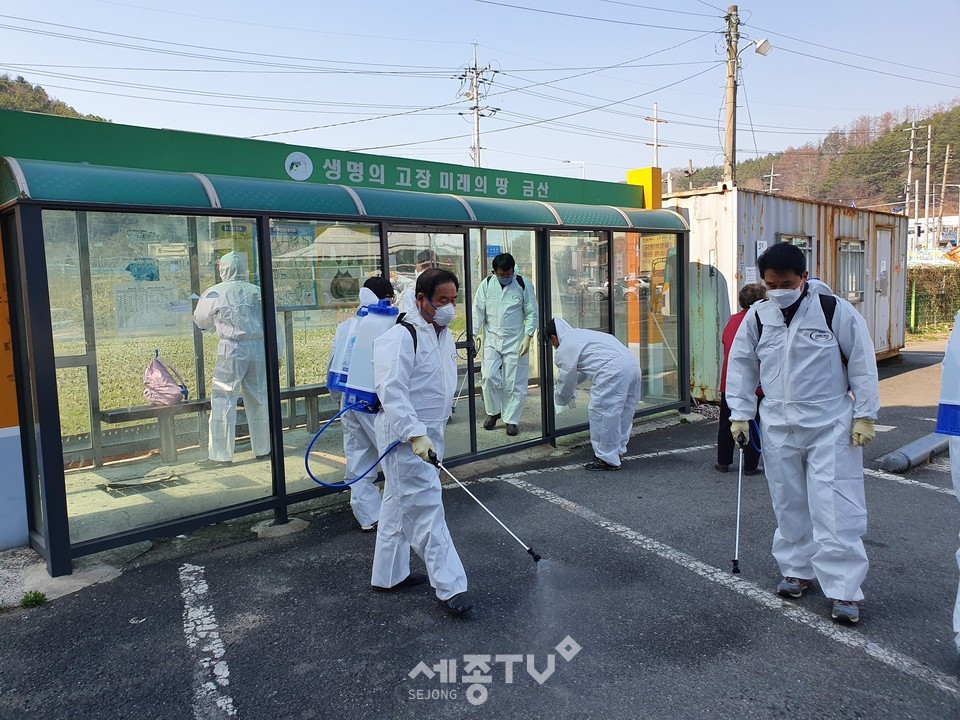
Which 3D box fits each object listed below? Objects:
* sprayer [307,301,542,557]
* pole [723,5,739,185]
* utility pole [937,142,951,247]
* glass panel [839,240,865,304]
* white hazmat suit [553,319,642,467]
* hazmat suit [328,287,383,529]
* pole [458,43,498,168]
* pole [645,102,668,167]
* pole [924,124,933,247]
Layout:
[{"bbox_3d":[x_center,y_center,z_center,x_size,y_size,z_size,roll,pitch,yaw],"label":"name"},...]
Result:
[{"bbox_3d":[-0.245,0.330,3.580,1.100,1.250,0.500,0,6,26],"label":"sprayer"},{"bbox_3d":[5.649,-4.029,16.167,0.300,7.715,0.300,-2,5,0],"label":"pole"},{"bbox_3d":[26.933,-7.993,42.150,0.300,9.316,0.300,2,5,0],"label":"utility pole"},{"bbox_3d":[6.050,-1.430,11.750,0.100,1.050,1.250,3,7,43],"label":"glass panel"},{"bbox_3d":[1.050,0.275,6.380,0.760,1.270,0.550,0,6,21],"label":"white hazmat suit"},{"bbox_3d":[-0.745,0.325,4.880,0.600,1.570,0.520,3,7,43],"label":"hazmat suit"},{"bbox_3d":[-0.081,-8.833,36.352,2.000,14.046,1.200,-4,5,-17],"label":"pole"},{"bbox_3d":[11.959,-10.255,48.433,2.000,13.799,0.500,-7,7,-44],"label":"pole"},{"bbox_3d":[28.048,-9.166,45.145,0.300,11.034,0.300,-2,5,0],"label":"pole"}]

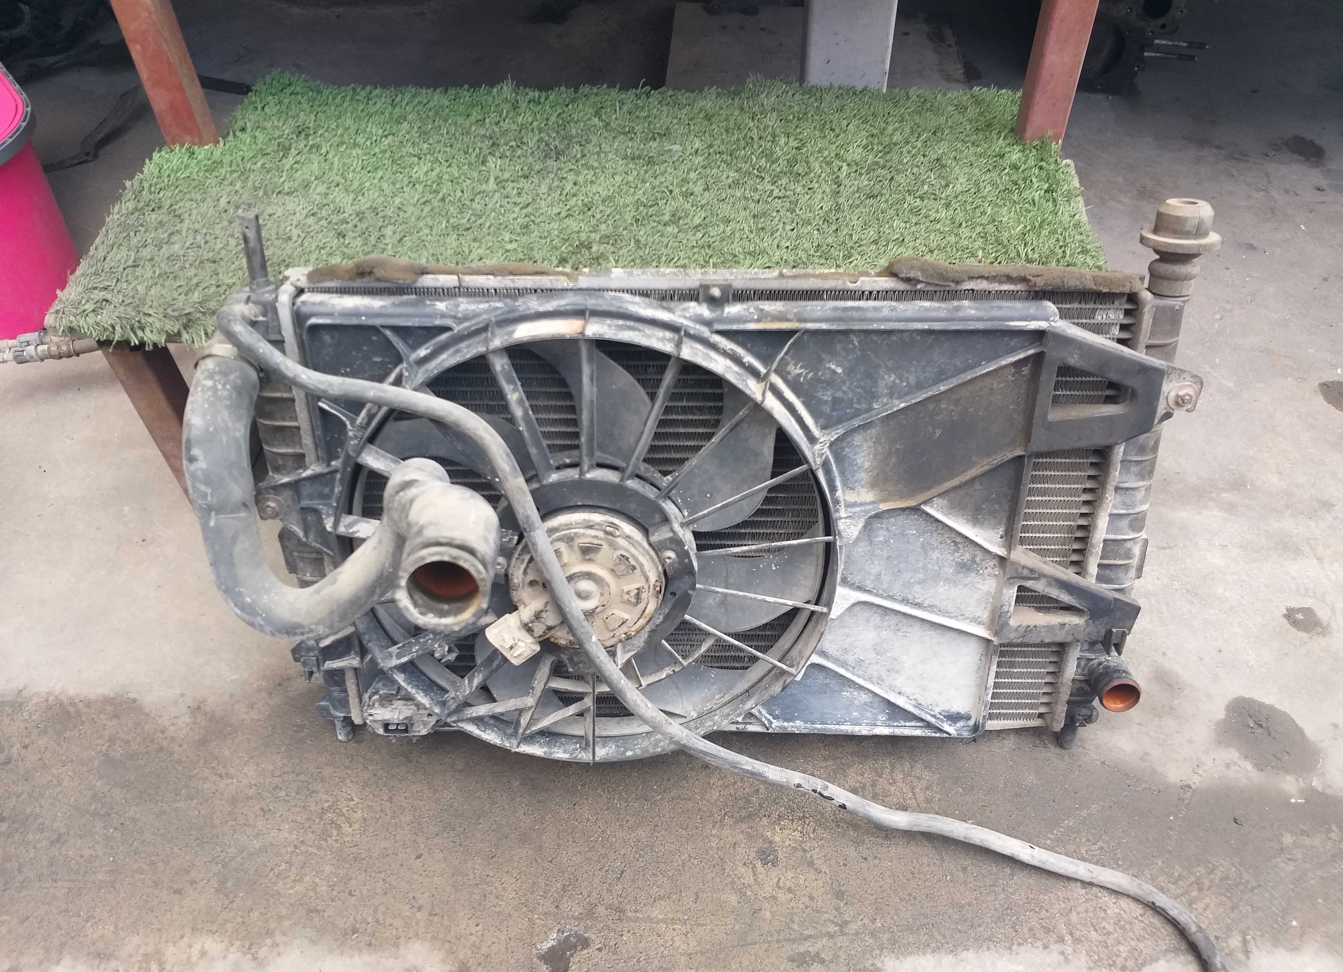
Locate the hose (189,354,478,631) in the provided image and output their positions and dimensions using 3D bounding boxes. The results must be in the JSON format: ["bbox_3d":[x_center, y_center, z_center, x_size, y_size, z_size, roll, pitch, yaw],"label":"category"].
[{"bbox_3d":[-0.208,0.012,0.620,0.220,0.175,0.215,1,25,-2],"label":"hose"}]

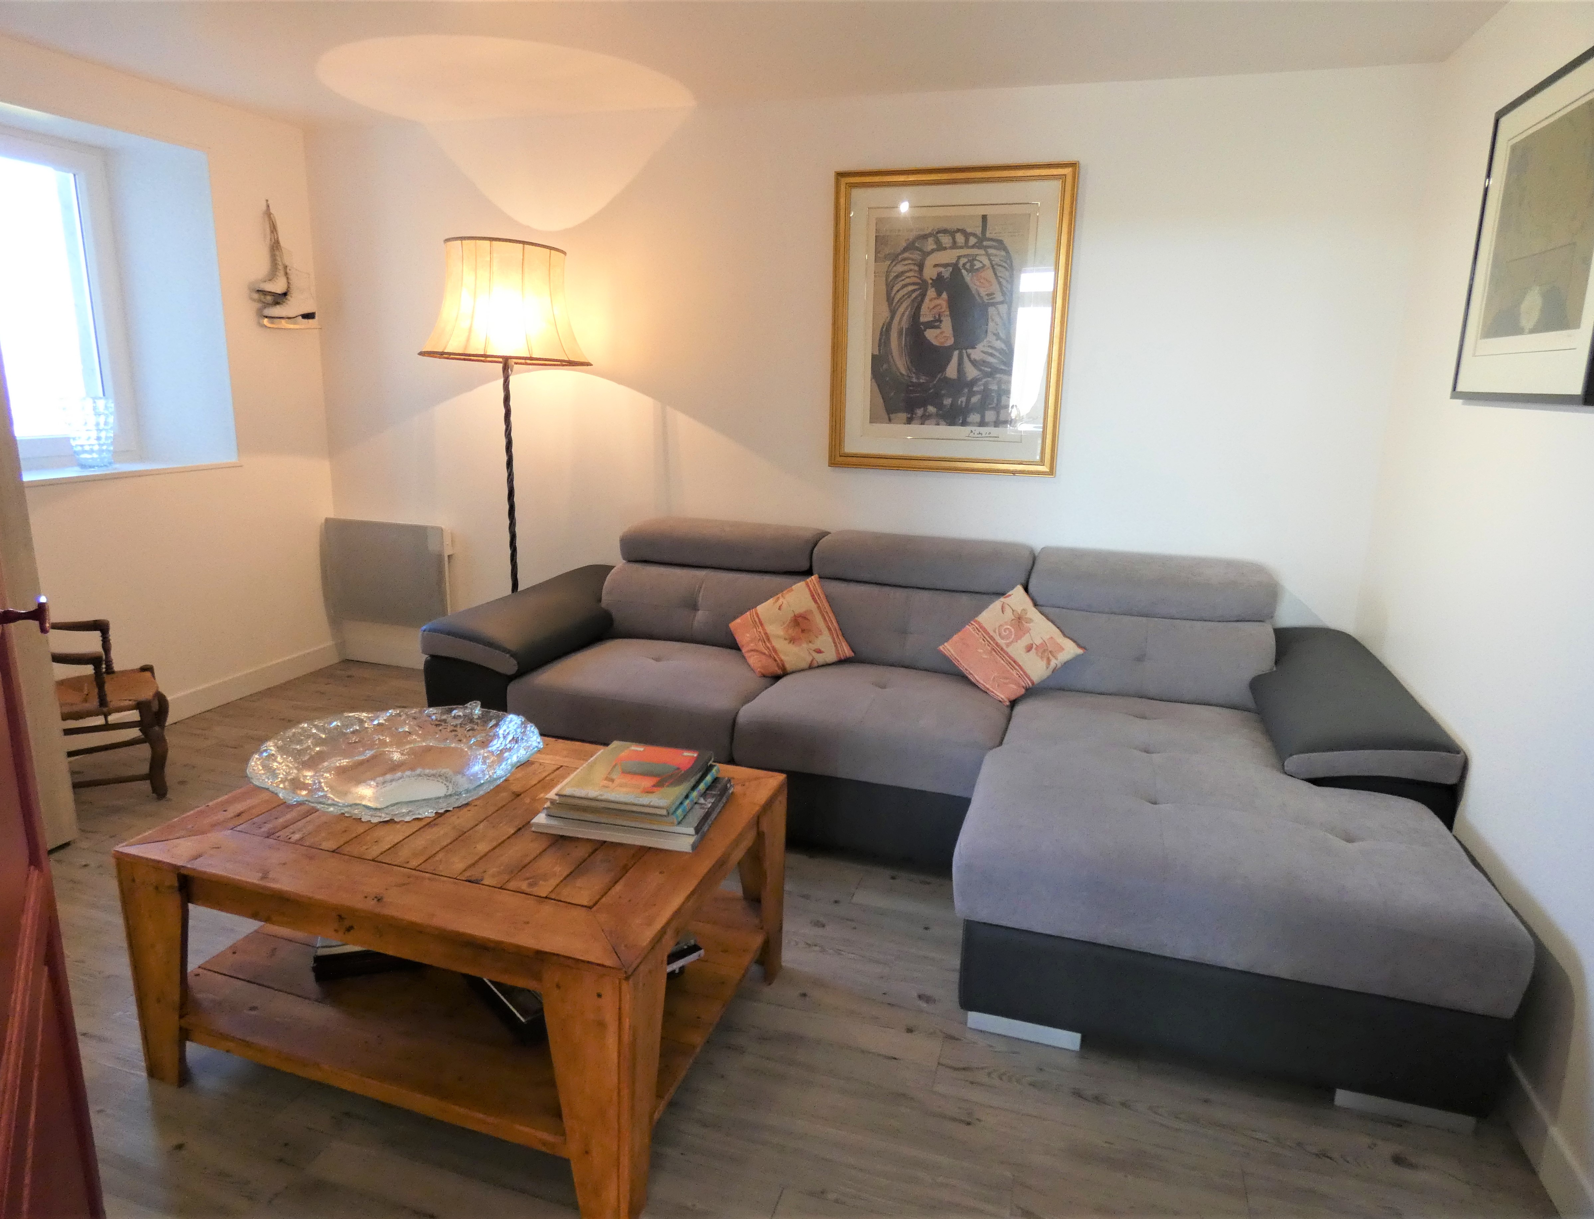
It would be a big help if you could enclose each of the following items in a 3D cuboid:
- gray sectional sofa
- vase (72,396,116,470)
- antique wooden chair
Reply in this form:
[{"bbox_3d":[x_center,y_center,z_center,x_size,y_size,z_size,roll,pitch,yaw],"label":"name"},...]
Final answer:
[{"bbox_3d":[0.209,0.283,2.666,2.699,0.819,1.572,5,14,17],"label":"gray sectional sofa"},{"bbox_3d":[-2.554,-0.636,3.373,0.155,0.252,0.155,5,14,17],"label":"vase"},{"bbox_3d":[-2.254,0.214,2.942,0.406,0.721,0.406,-7,16,-30],"label":"antique wooden chair"}]

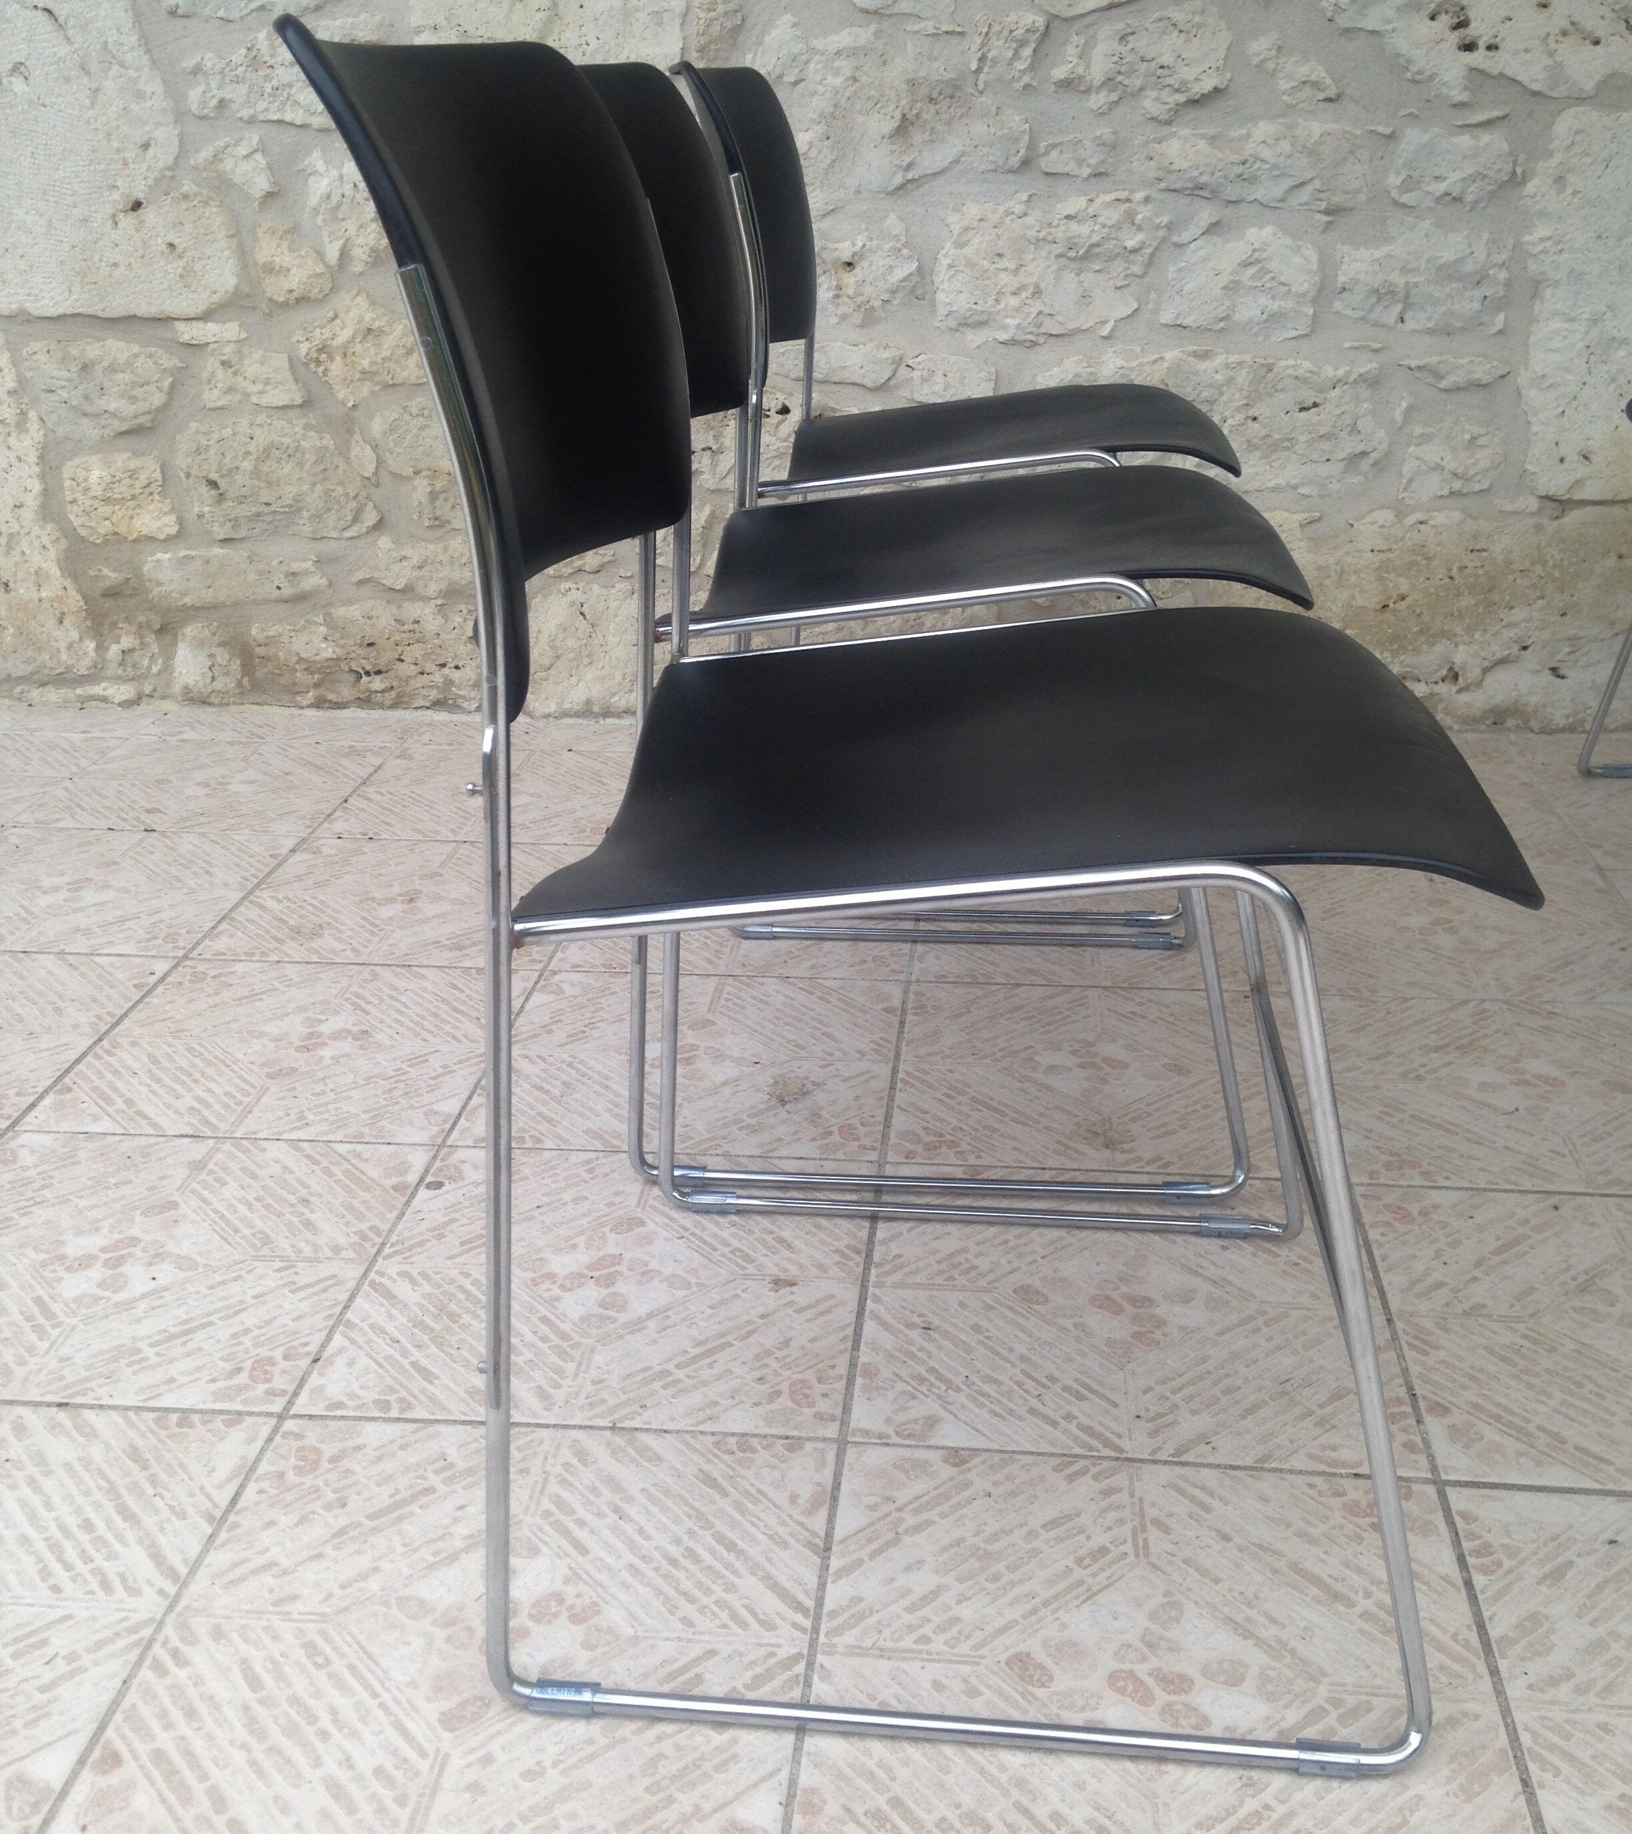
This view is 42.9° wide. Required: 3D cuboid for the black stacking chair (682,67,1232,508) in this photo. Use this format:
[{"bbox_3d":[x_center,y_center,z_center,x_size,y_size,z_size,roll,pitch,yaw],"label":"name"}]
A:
[{"bbox_3d":[0.141,-0.447,2.099,0.541,0.766,0.504,2,21,7],"label":"black stacking chair"}]

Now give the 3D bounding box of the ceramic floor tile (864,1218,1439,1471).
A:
[{"bbox_3d":[0.199,0.253,1.337,0.329,0.010,0.338,2,21,6],"label":"ceramic floor tile"}]

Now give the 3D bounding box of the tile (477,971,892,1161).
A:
[{"bbox_3d":[-0.098,0.119,1.688,0.329,0.010,0.338,2,21,6],"label":"tile"}]

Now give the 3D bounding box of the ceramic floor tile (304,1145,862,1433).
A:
[{"bbox_3d":[-0.133,0.243,1.371,0.329,0.010,0.338,2,21,6],"label":"ceramic floor tile"}]

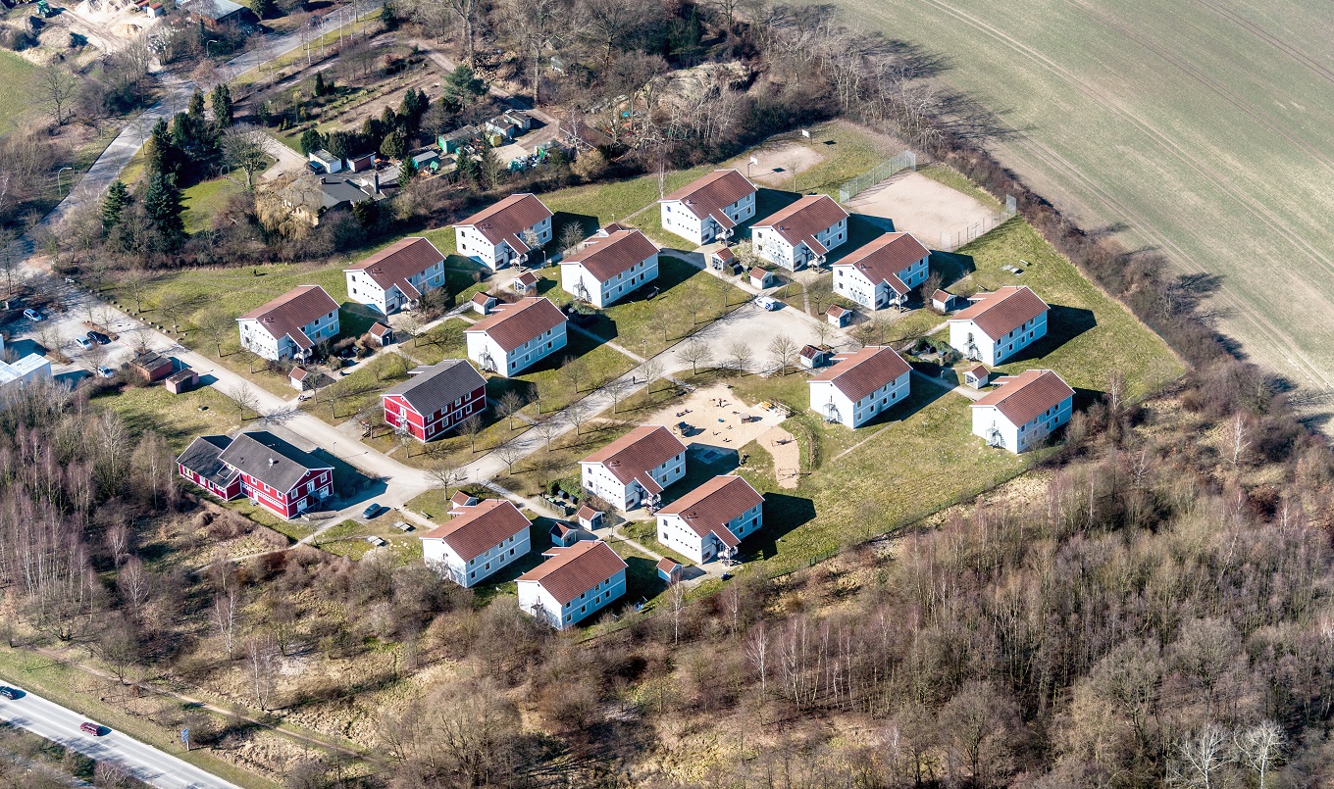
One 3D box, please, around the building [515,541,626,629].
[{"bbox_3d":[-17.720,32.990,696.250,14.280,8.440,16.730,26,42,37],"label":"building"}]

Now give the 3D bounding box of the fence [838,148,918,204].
[{"bbox_3d":[44.360,-45.080,813.540,2.770,3.940,20.940,26,42,36],"label":"fence"}]

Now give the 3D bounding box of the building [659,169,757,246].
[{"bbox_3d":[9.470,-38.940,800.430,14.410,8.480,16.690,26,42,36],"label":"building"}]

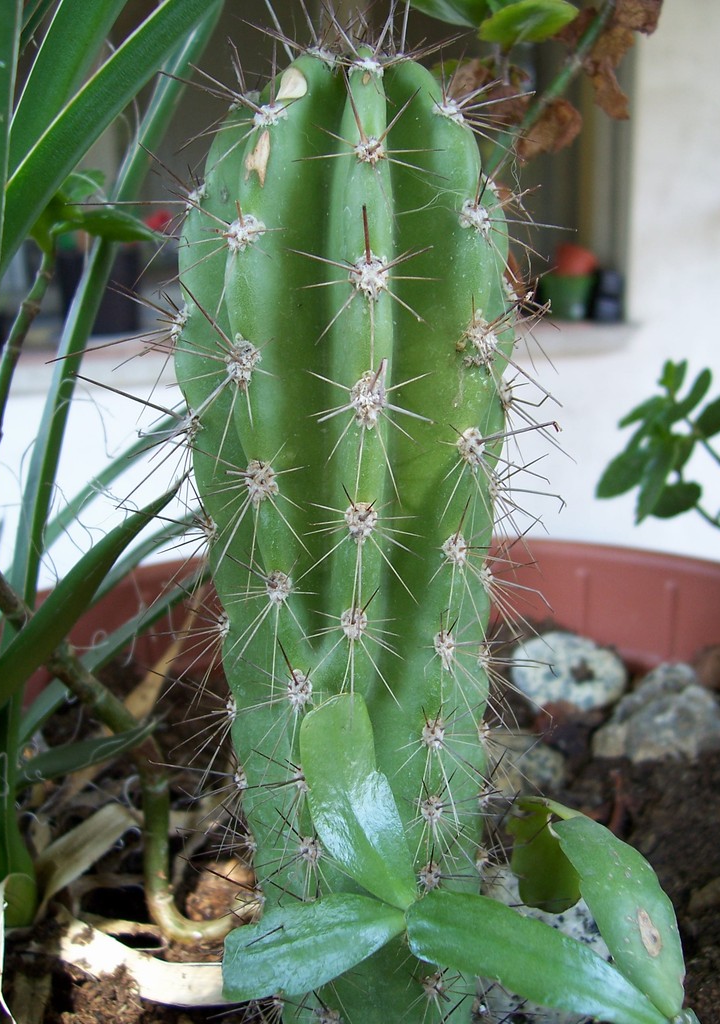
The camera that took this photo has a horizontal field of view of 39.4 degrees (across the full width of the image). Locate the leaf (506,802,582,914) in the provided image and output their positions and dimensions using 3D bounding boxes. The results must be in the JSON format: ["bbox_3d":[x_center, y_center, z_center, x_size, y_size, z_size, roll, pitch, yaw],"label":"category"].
[{"bbox_3d":[0.057,0.105,0.305,0.022,0.034,0.009,4,6,6],"label":"leaf"}]

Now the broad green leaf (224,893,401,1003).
[{"bbox_3d":[-0.012,0.117,0.270,0.049,0.011,0.025,-11,54,-8],"label":"broad green leaf"}]

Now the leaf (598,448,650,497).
[{"bbox_3d":[0.135,-0.020,0.515,0.037,0.007,0.017,-39,71,-15],"label":"leaf"}]

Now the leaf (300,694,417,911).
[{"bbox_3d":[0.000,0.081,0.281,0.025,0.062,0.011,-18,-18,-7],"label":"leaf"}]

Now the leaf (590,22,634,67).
[{"bbox_3d":[0.094,-0.174,0.375,0.013,0.016,0.008,-26,12,8],"label":"leaf"}]

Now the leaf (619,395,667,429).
[{"bbox_3d":[0.146,-0.052,0.520,0.029,0.008,0.012,-44,22,-21],"label":"leaf"}]

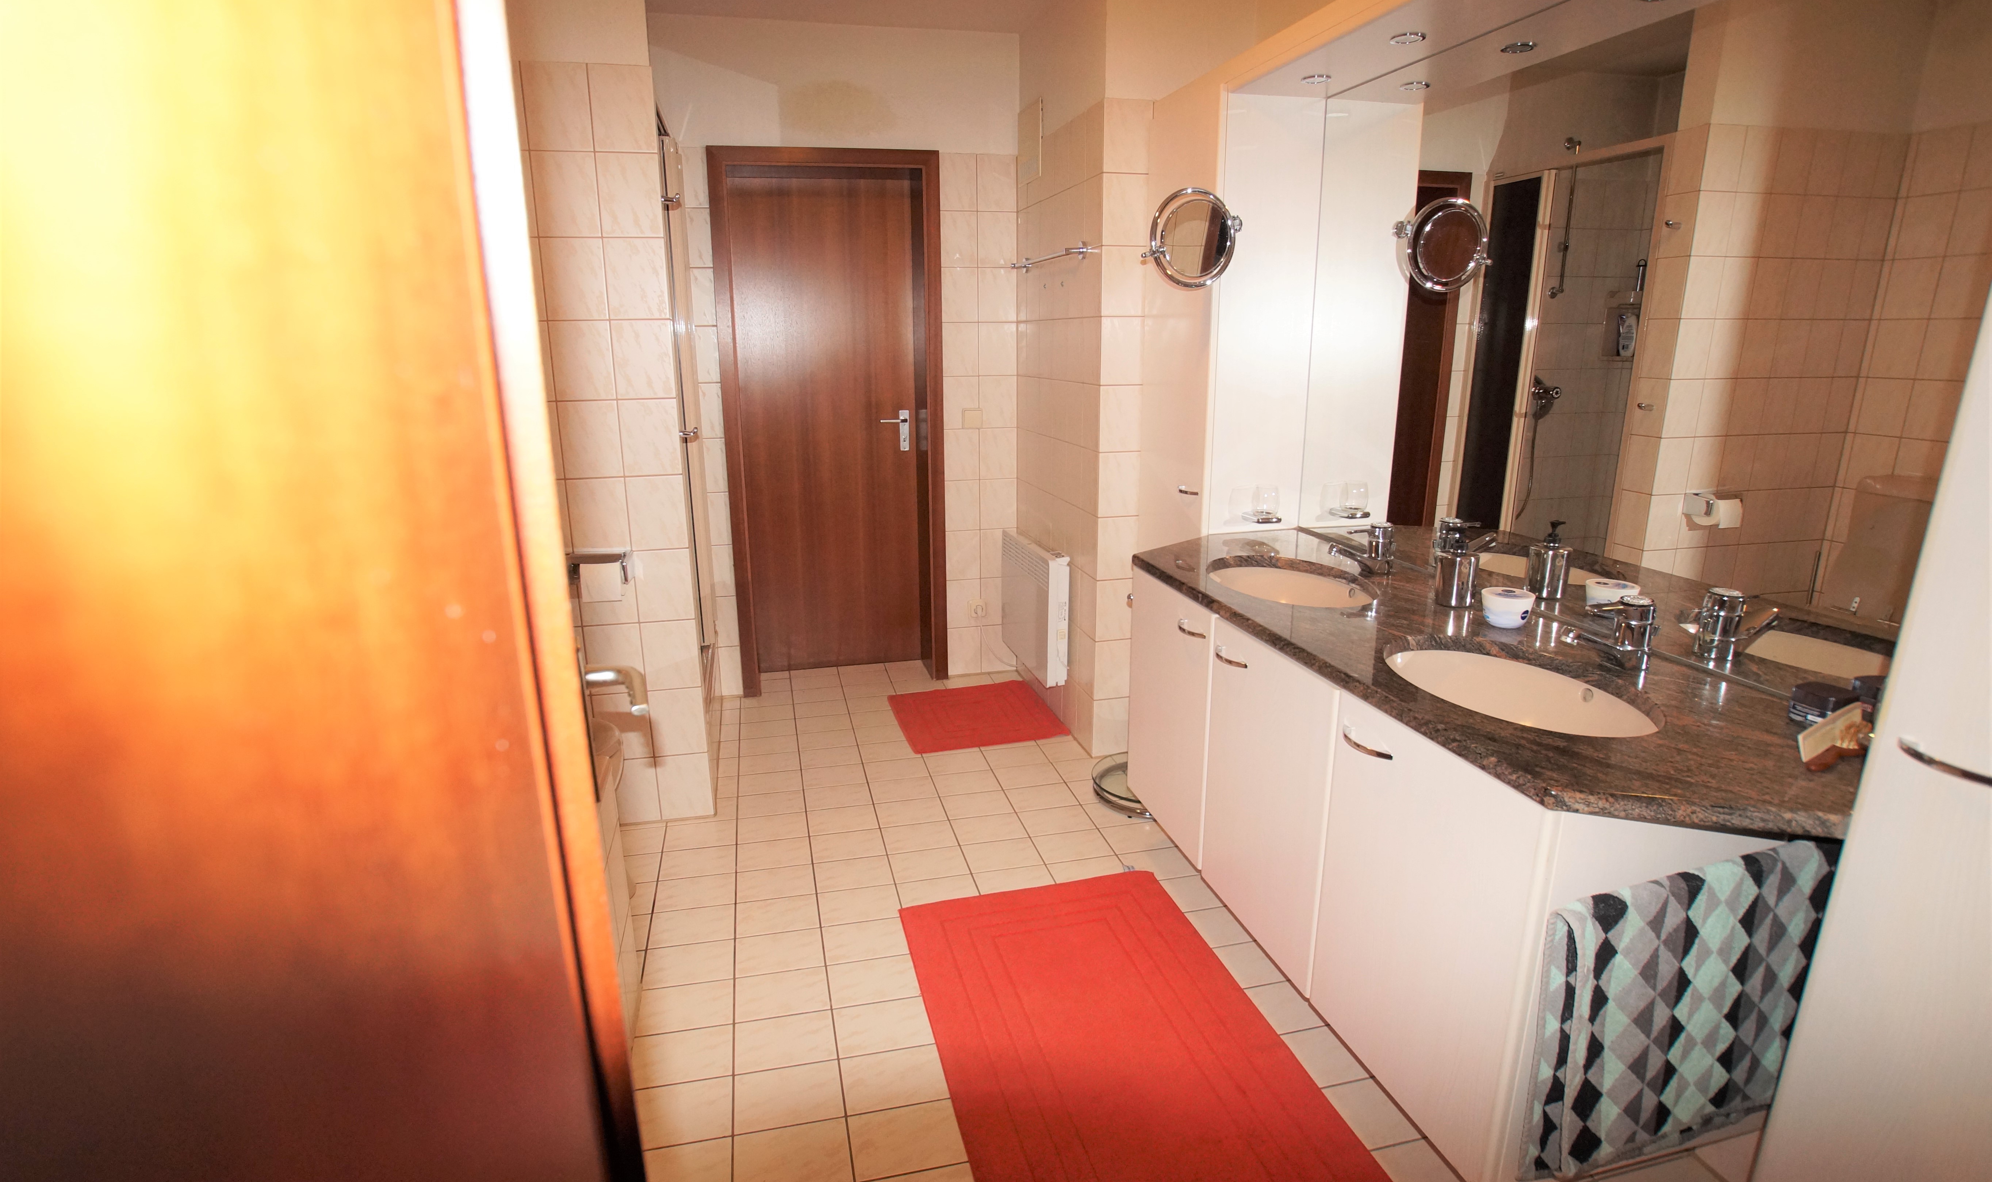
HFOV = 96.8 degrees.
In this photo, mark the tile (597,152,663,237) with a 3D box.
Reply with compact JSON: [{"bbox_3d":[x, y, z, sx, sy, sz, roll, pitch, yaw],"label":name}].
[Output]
[{"bbox_3d":[-0.920,-0.995,2.231,0.150,0.200,0.010,-3,15,-14],"label":"tile"}]

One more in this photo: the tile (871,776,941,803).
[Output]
[{"bbox_3d":[-0.295,0.645,2.831,0.200,0.010,0.147,-3,15,-15],"label":"tile"}]

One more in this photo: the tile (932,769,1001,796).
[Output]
[{"bbox_3d":[-0.096,0.620,2.835,0.200,0.010,0.139,-4,16,-13],"label":"tile"}]

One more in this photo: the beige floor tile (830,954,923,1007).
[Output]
[{"bbox_3d":[-0.269,0.870,1.968,0.199,0.010,0.138,-4,16,-13],"label":"beige floor tile"}]

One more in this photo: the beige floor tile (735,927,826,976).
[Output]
[{"bbox_3d":[-0.499,0.842,2.050,0.200,0.010,0.148,-3,15,-14],"label":"beige floor tile"}]

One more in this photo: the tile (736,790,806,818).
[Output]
[{"bbox_3d":[-0.691,0.666,2.736,0.200,0.010,0.147,-3,15,-15],"label":"tile"}]

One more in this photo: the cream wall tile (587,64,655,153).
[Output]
[{"bbox_3d":[-0.917,-1.186,2.184,0.150,0.200,0.010,-3,15,-14],"label":"cream wall tile"}]

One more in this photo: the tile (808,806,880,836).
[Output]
[{"bbox_3d":[-0.455,0.684,2.627,0.199,0.010,0.139,-4,16,-12],"label":"tile"}]

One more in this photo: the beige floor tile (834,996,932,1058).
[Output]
[{"bbox_3d":[-0.232,0.907,1.837,0.199,0.010,0.138,-4,16,-13],"label":"beige floor tile"}]

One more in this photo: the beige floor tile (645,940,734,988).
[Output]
[{"bbox_3d":[-0.692,0.851,2.006,0.200,0.010,0.147,-3,15,-15],"label":"beige floor tile"}]

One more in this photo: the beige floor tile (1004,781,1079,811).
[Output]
[{"bbox_3d":[0.140,0.643,2.742,0.200,0.010,0.139,-4,16,-13],"label":"beige floor tile"}]

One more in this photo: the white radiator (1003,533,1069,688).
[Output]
[{"bbox_3d":[0.150,0.051,3.536,0.078,0.465,0.635,-3,15,-14],"label":"white radiator"}]

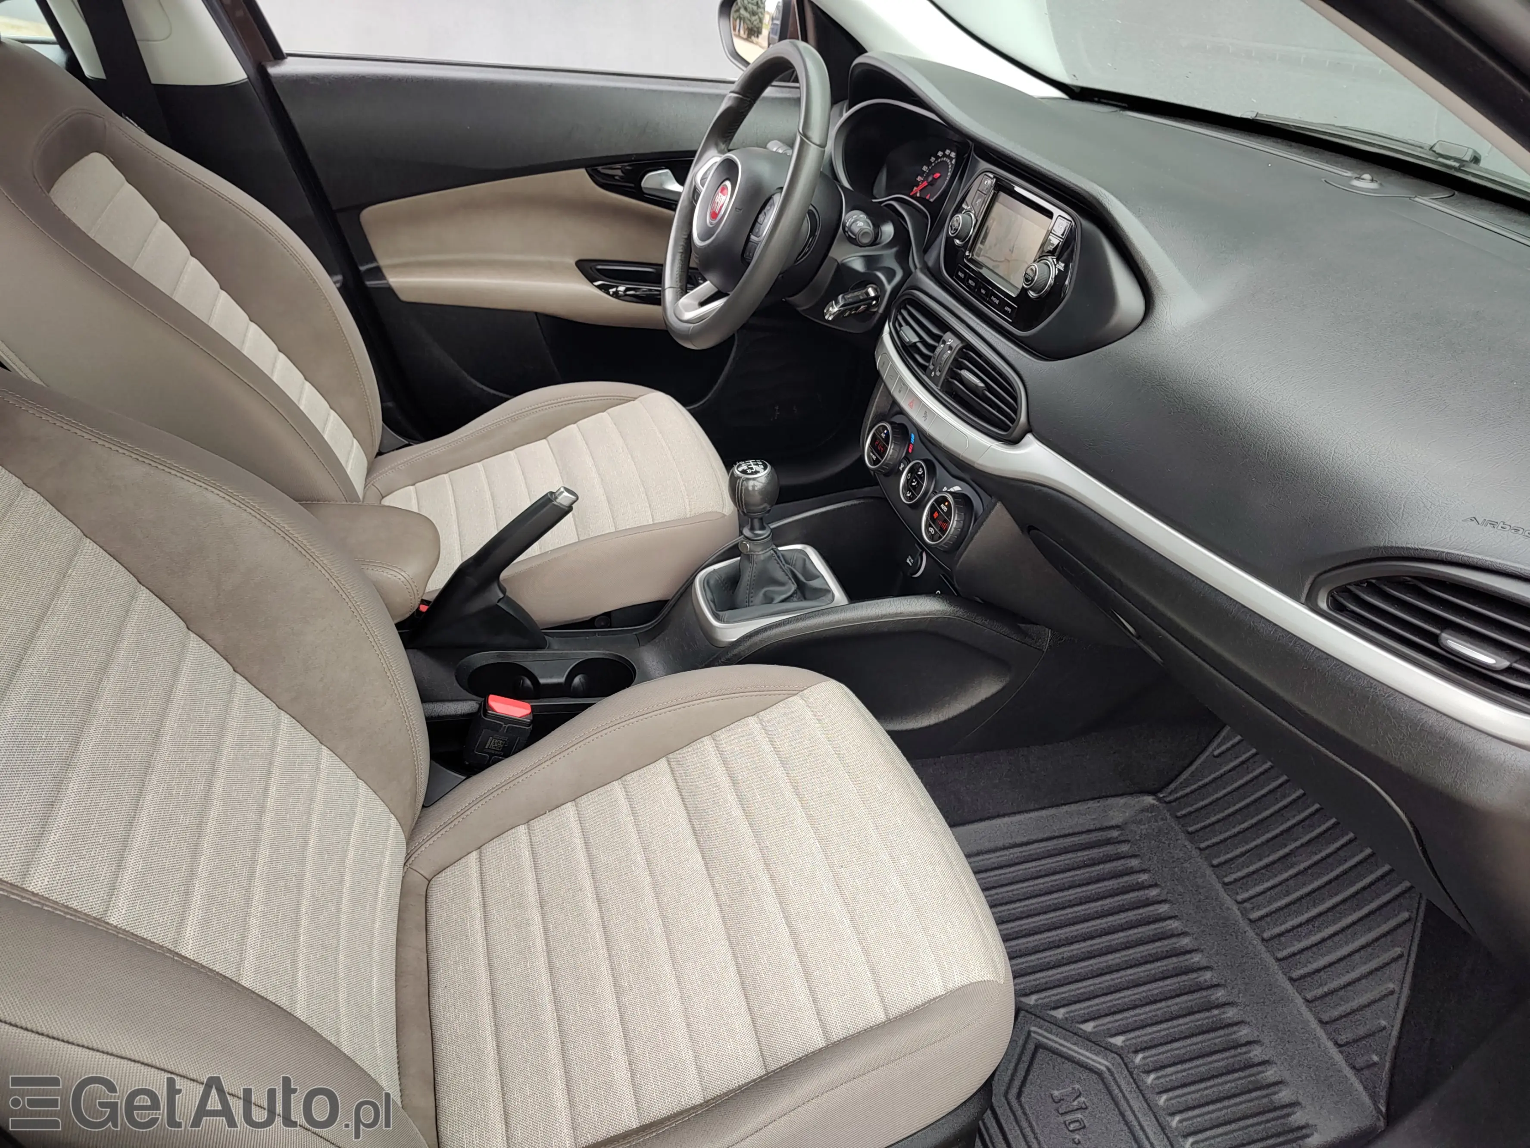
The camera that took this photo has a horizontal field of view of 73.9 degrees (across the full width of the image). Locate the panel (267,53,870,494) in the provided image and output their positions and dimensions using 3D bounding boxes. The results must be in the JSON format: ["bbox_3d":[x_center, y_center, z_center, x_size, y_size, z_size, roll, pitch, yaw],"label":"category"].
[{"bbox_3d":[-0.218,-0.465,1.548,0.870,0.610,0.130,-9,33,-14],"label":"panel"}]

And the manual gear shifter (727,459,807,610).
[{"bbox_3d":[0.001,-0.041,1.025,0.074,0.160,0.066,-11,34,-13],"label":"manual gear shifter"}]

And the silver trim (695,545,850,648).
[{"bbox_3d":[0.001,0.020,1.077,0.138,0.028,0.130,-13,34,-11],"label":"silver trim"}]

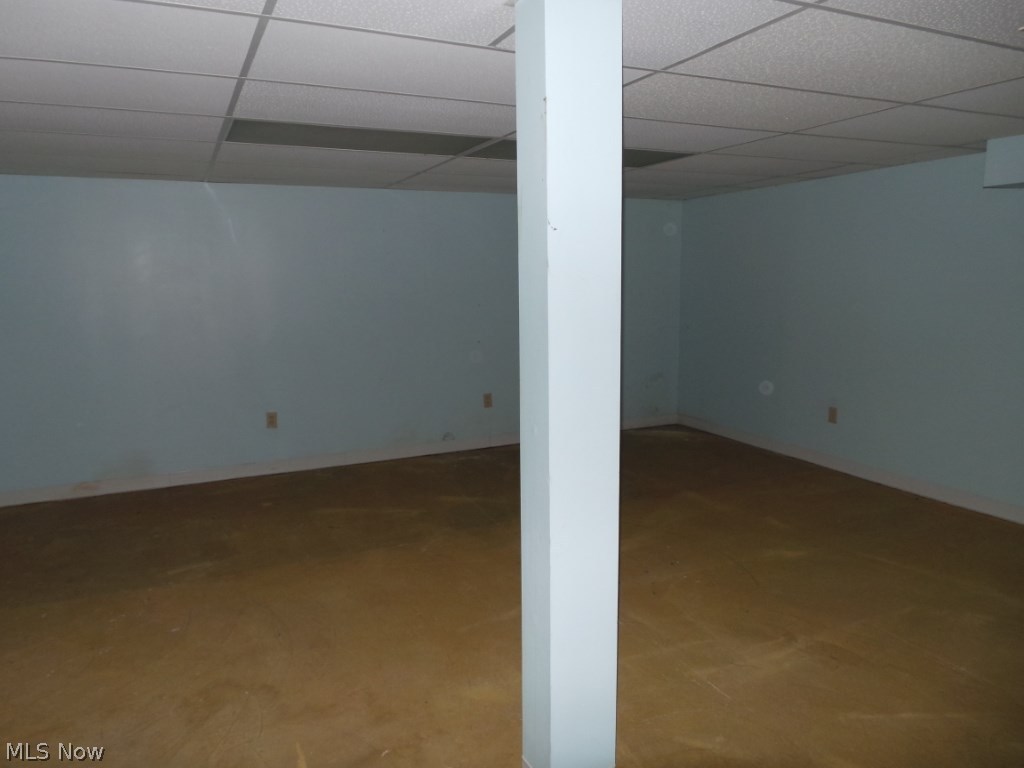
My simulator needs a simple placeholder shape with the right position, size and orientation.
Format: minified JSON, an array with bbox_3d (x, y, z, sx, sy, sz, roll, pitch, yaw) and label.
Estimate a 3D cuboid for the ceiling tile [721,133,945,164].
[{"bbox_3d":[1.724,-1.317,3.813,1.210,0.020,0.602,-6,11,-25],"label":"ceiling tile"}]

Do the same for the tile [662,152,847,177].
[{"bbox_3d":[1.457,-1.404,4.355,1.210,0.020,0.602,-6,11,-25],"label":"tile"}]

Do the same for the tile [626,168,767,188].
[{"bbox_3d":[1.190,-1.491,4.896,1.210,0.020,0.602,-6,11,-25],"label":"tile"}]

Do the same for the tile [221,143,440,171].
[{"bbox_3d":[-1.002,-1.279,3.849,1.210,0.020,0.602,-6,11,-25],"label":"tile"}]

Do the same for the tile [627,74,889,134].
[{"bbox_3d":[0.894,-1.125,2.749,1.210,0.020,0.602,-6,11,-25],"label":"tile"}]

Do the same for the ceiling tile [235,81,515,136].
[{"bbox_3d":[-0.469,-1.105,2.767,1.210,0.020,0.602,-6,11,-25],"label":"ceiling tile"}]

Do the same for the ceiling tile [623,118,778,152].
[{"bbox_3d":[0.628,-1.211,3.290,1.210,0.020,0.602,-6,11,-25],"label":"ceiling tile"}]

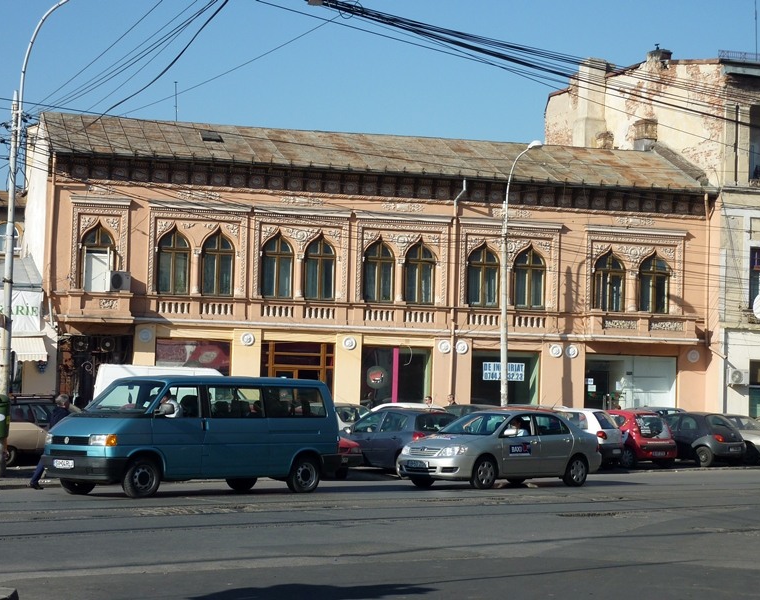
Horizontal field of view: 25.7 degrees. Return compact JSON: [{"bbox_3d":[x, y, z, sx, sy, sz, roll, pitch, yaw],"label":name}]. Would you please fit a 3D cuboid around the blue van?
[{"bbox_3d":[-3.004,2.183,27.274,5.060,1.940,1.840,5,-4,-44],"label":"blue van"}]

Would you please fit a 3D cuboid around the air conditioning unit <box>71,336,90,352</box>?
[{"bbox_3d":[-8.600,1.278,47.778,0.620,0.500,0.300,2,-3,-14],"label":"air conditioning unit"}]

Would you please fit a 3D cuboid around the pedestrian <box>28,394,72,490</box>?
[{"bbox_3d":[-5.275,2.287,26.800,0.700,1.560,0.500,3,-4,-30],"label":"pedestrian"}]

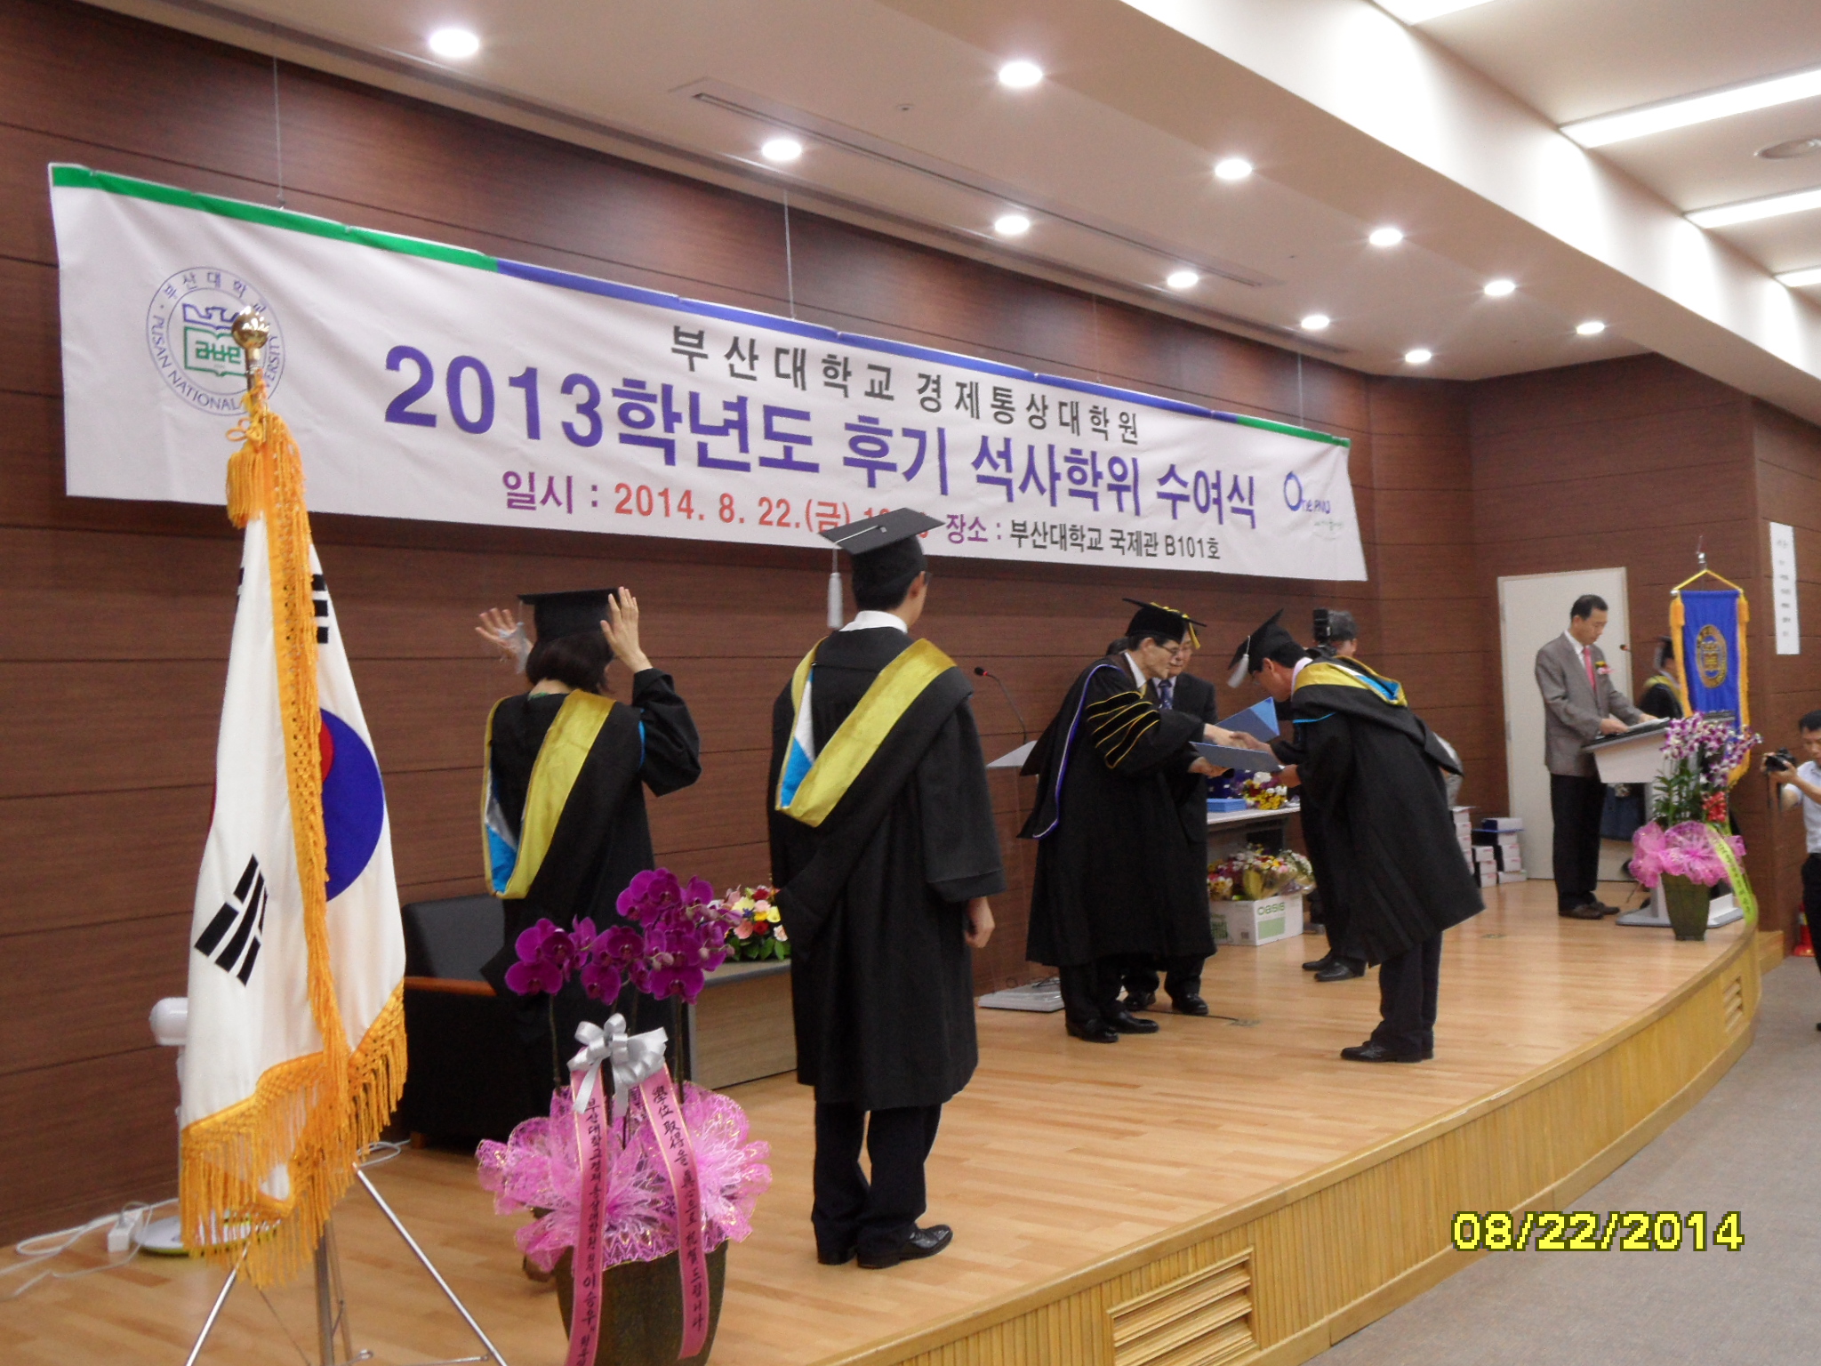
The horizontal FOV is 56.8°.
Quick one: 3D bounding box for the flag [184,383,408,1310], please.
[{"bbox_3d":[-1.248,0.300,3.400,0.440,1.790,0.360,-2,-1,-20],"label":"flag"}]

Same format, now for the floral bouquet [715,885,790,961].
[{"bbox_3d":[-0.595,0.929,6.484,0.333,0.306,0.384,-3,-1,40],"label":"floral bouquet"}]

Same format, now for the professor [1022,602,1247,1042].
[{"bbox_3d":[0.880,0.533,6.616,0.929,1.717,0.626,-3,-1,33],"label":"professor"}]

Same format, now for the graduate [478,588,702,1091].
[{"bbox_3d":[-0.771,0.581,4.030,0.600,1.640,0.470,-3,-1,33],"label":"graduate"}]

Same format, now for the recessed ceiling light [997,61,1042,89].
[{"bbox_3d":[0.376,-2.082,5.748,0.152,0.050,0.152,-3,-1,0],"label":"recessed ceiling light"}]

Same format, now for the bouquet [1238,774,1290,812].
[{"bbox_3d":[1.830,0.566,8.750,0.280,0.220,0.330,-4,-1,37],"label":"bouquet"}]

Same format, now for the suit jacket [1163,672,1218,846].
[{"bbox_3d":[1.104,0.320,7.280,0.520,0.740,0.340,-3,-1,-3],"label":"suit jacket"}]

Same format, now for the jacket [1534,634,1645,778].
[{"bbox_3d":[3.858,0.134,9.580,0.500,0.780,0.560,-4,-1,37],"label":"jacket"}]

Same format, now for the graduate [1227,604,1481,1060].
[{"bbox_3d":[1.625,0.541,6.141,0.909,1.616,0.606,-3,-1,29],"label":"graduate"}]

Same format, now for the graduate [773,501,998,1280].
[{"bbox_3d":[-0.065,0.496,4.121,0.586,1.798,0.434,-3,-1,35],"label":"graduate"}]

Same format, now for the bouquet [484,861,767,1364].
[{"bbox_3d":[-0.574,0.895,3.413,0.576,1.024,0.525,-3,-1,-3],"label":"bouquet"}]

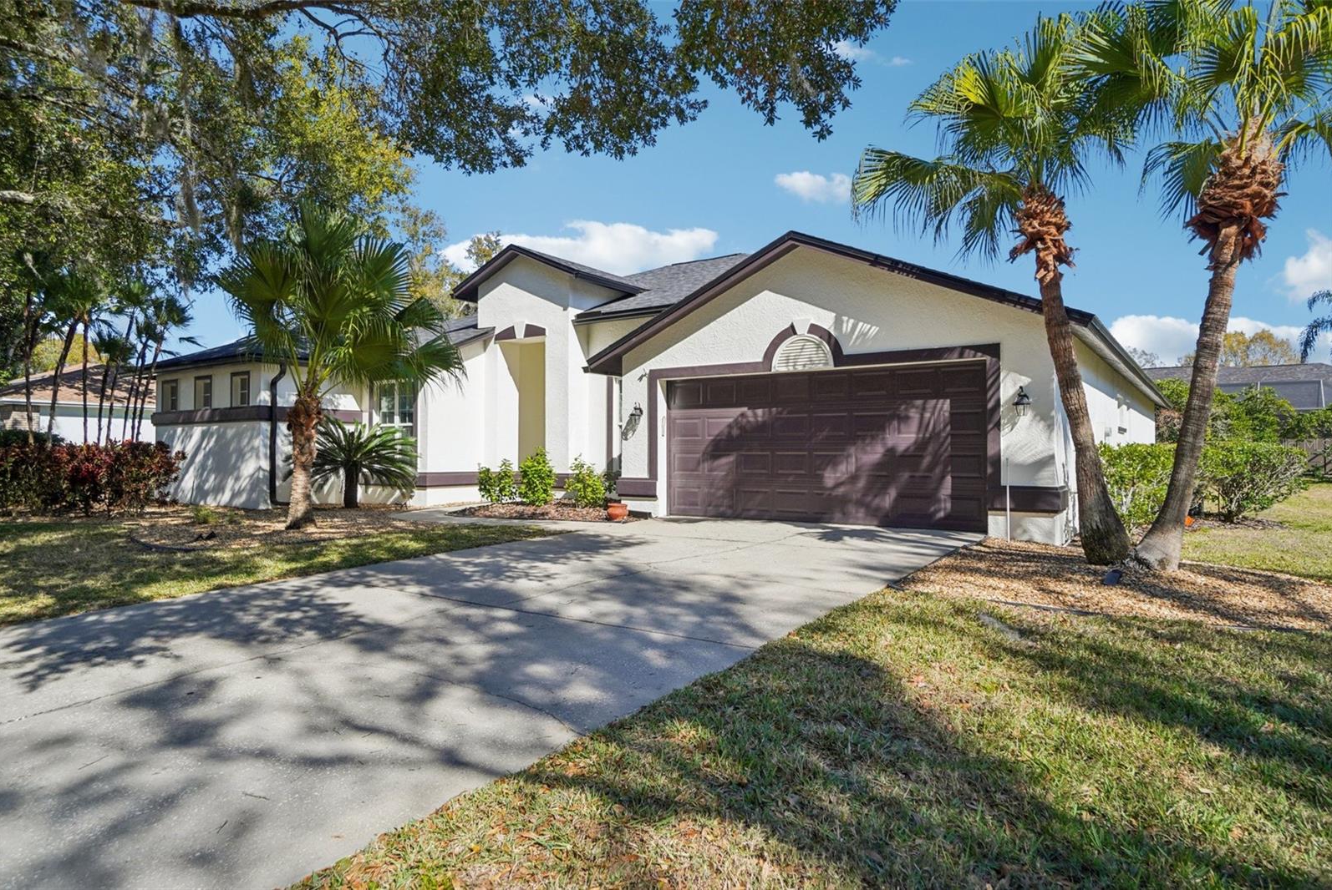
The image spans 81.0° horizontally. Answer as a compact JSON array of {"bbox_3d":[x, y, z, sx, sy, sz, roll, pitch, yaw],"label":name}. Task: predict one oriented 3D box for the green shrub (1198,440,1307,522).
[{"bbox_3d":[9.621,0.591,12.800,1.835,1.354,1.600,0,-1,0],"label":"green shrub"}]

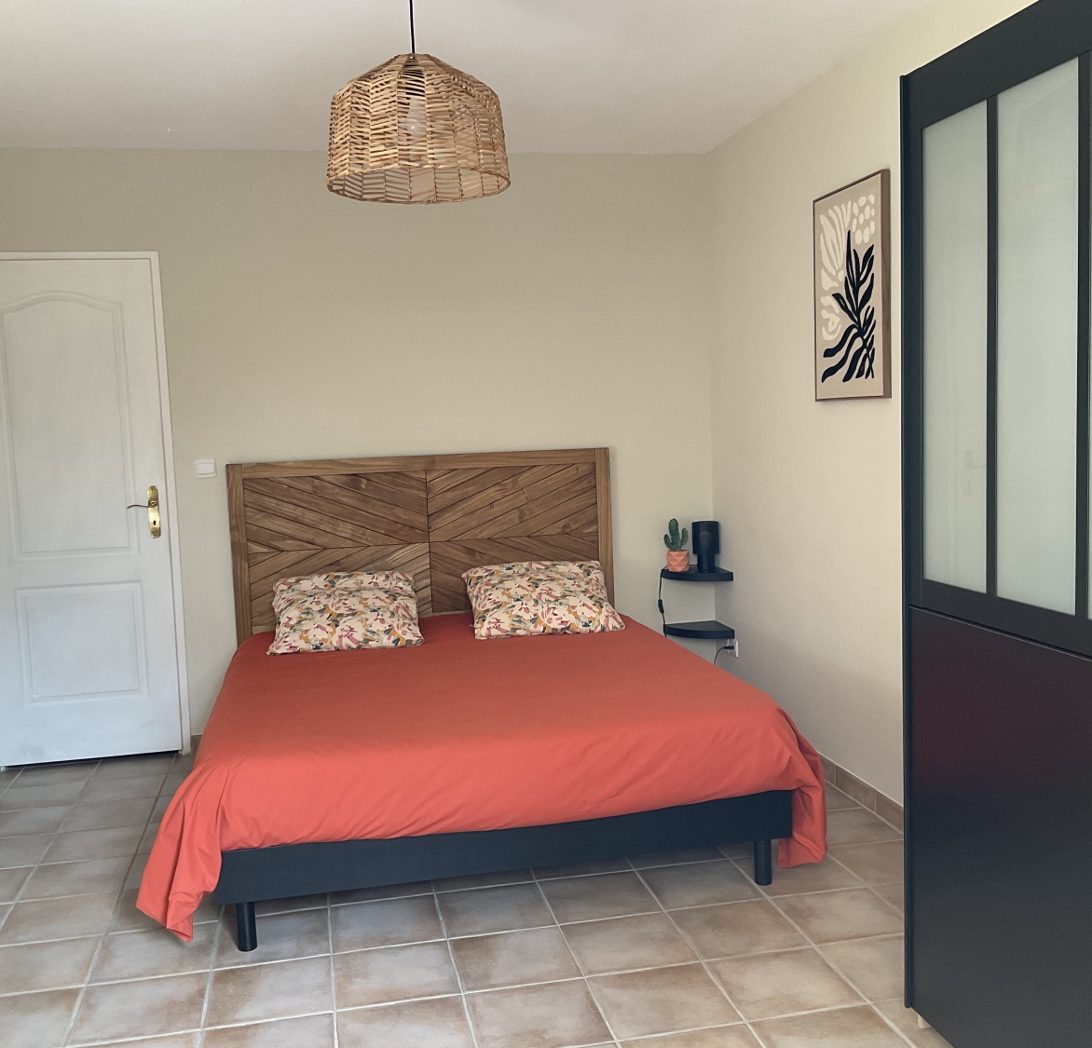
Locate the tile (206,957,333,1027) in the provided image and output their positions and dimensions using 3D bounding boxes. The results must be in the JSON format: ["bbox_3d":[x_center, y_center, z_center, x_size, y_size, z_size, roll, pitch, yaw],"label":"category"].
[{"bbox_3d":[-0.677,1.157,2.891,0.296,0.012,0.296,-3,6,-12],"label":"tile"}]

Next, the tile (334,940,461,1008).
[{"bbox_3d":[-0.377,1.131,2.933,0.297,0.010,0.297,-3,5,-12],"label":"tile"}]

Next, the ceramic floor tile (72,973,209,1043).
[{"bbox_3d":[-0.968,1.165,2.811,0.297,0.010,0.297,-3,5,-12],"label":"ceramic floor tile"}]

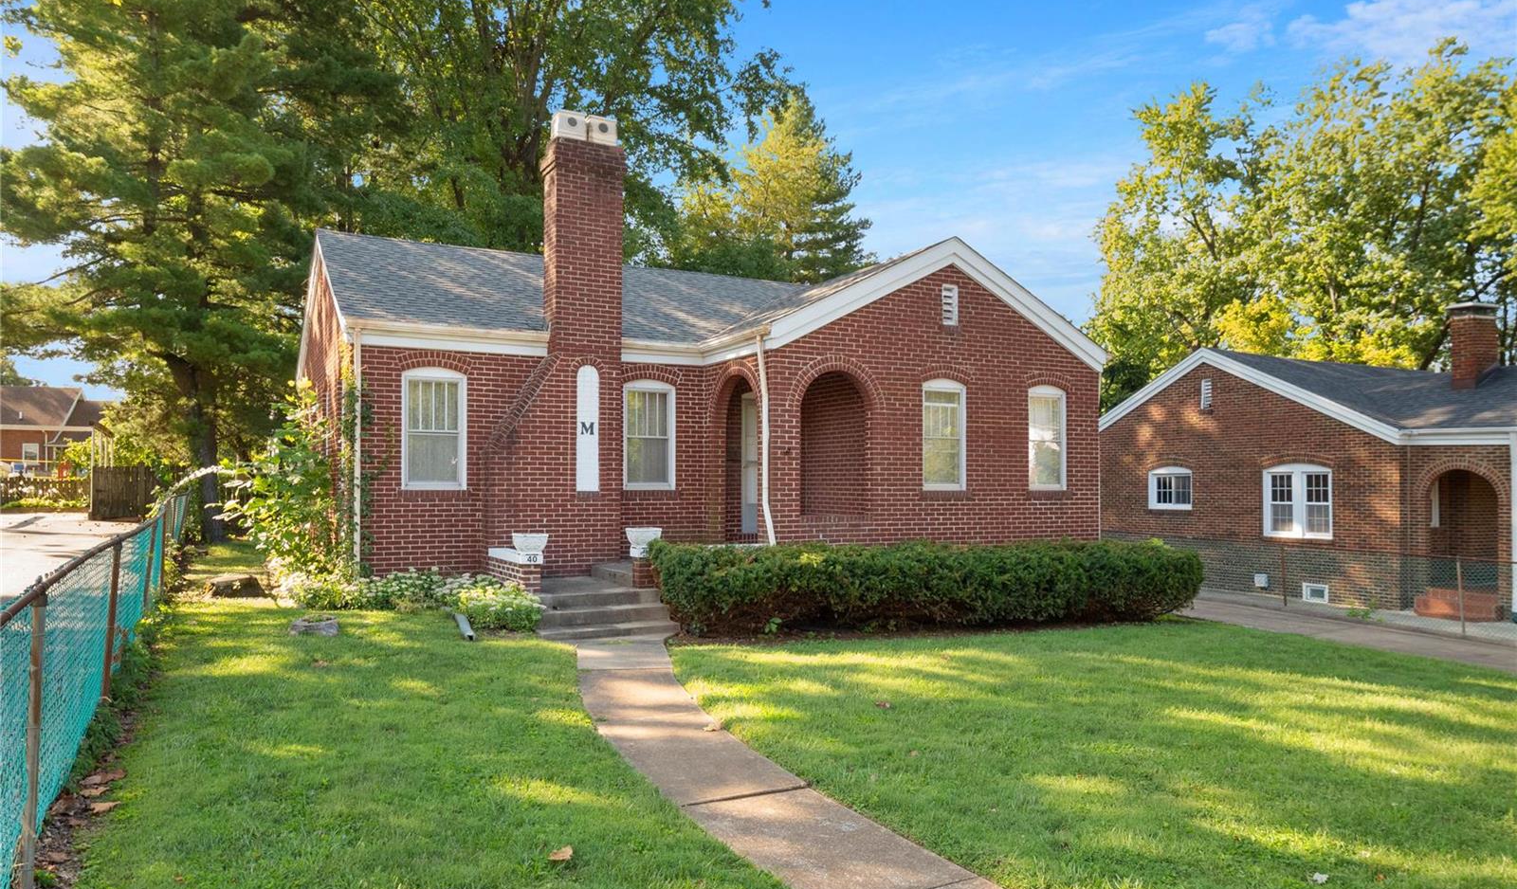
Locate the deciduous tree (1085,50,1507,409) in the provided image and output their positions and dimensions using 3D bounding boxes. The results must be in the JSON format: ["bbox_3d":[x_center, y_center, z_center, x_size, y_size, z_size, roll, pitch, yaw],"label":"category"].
[{"bbox_3d":[16.917,-4.244,31.230,13.000,16.200,12.000,1,-3,-28],"label":"deciduous tree"}]

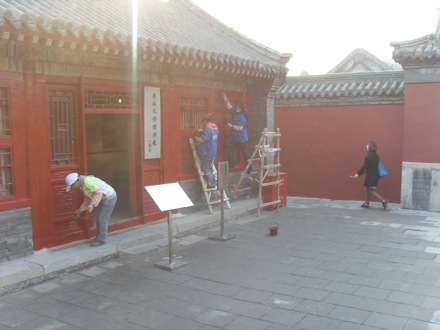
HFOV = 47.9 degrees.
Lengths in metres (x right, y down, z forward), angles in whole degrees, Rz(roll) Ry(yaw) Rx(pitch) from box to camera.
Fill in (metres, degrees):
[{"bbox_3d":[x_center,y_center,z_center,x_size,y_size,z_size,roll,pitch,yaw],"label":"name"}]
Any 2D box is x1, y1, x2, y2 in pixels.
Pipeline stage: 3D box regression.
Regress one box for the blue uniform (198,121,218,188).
[{"bbox_3d":[-0.217,-0.208,10.257,0.350,1.380,0.470,3,6,34],"label":"blue uniform"}]

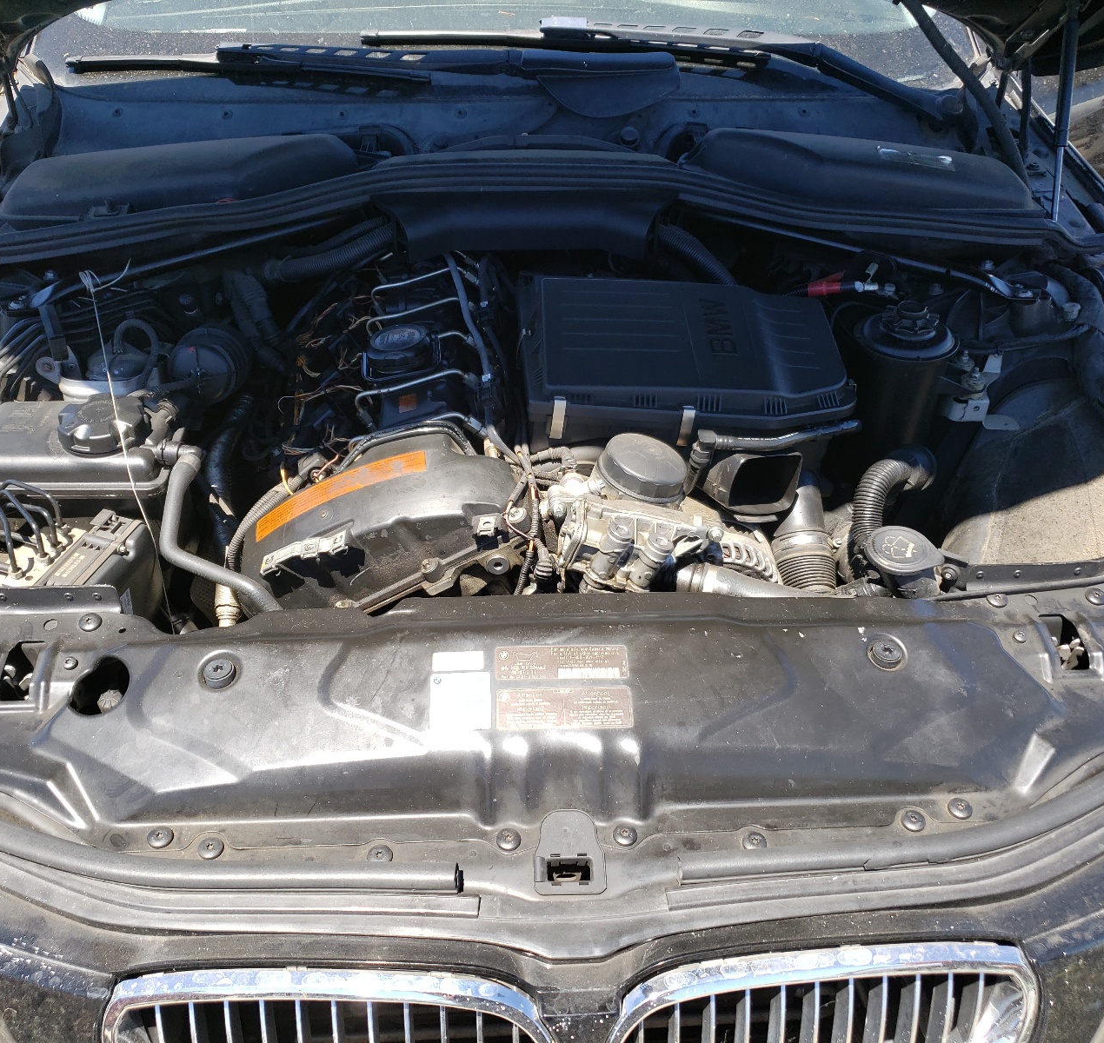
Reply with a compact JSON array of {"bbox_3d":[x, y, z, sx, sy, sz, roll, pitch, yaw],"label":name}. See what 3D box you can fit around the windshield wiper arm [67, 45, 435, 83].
[{"bbox_3d":[-0.459,-0.692,1.585,0.570,0.040,0.045,4,40,4],"label":"windshield wiper arm"}]

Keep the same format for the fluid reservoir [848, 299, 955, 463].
[{"bbox_3d":[0.388,-0.174,1.159,0.113,0.185,0.113,-1,40,-2],"label":"fluid reservoir"}]

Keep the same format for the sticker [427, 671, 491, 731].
[{"bbox_3d":[-0.071,0.138,0.805,0.047,0.001,0.055,-1,45,-2],"label":"sticker"}]

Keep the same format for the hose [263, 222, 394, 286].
[{"bbox_3d":[-0.276,-0.340,1.307,0.175,0.080,0.050,-1,40,-2],"label":"hose"}]

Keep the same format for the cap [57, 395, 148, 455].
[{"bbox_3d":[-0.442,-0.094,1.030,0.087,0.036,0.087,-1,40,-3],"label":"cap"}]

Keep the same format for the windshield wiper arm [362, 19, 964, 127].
[{"bbox_3d":[0.160,-0.670,1.561,0.880,0.100,0.110,-1,40,-2],"label":"windshield wiper arm"}]

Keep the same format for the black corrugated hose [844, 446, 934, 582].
[{"bbox_3d":[0.363,-0.009,1.120,0.090,0.115,0.095,-1,40,-3],"label":"black corrugated hose"}]

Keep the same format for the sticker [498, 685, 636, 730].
[{"bbox_3d":[0.011,0.164,0.915,0.119,0.002,0.044,-1,52,-3],"label":"sticker"}]

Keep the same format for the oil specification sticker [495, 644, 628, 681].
[{"bbox_3d":[0.008,0.112,0.831,0.105,0.001,0.032,-1,45,-2],"label":"oil specification sticker"}]

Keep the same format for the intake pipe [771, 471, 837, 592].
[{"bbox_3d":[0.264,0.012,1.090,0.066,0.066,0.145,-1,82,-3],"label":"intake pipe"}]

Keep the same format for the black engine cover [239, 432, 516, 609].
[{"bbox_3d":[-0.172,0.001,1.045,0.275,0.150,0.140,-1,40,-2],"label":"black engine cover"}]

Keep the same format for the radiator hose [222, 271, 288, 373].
[{"bbox_3d":[-0.400,-0.264,1.404,0.080,0.120,0.080,-1,40,-2],"label":"radiator hose"}]

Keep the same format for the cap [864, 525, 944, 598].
[{"bbox_3d":[0.342,0.040,1.015,0.074,0.040,0.066,-1,40,-3],"label":"cap"}]

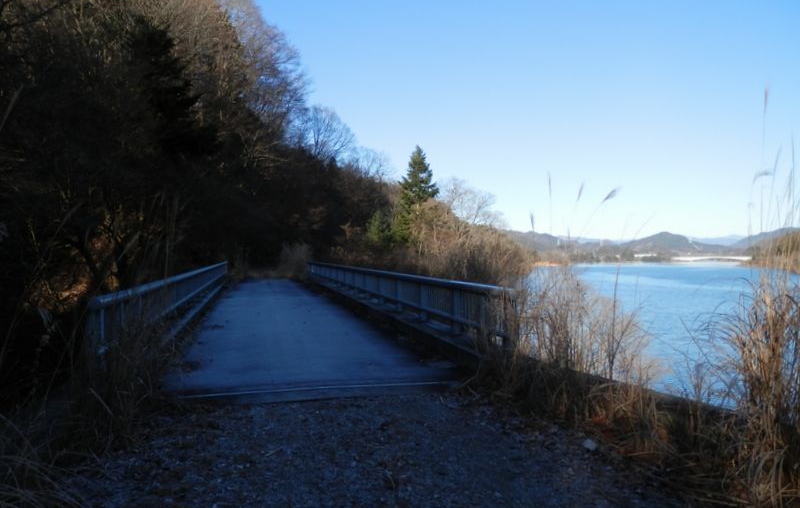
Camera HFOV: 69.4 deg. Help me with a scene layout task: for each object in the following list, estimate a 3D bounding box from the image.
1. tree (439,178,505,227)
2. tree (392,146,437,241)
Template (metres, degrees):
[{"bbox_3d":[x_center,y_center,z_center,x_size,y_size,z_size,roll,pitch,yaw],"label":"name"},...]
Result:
[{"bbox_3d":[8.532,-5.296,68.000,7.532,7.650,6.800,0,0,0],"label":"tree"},{"bbox_3d":[1.663,-6.009,62.000,4.936,11.052,4.900,0,0,0],"label":"tree"}]

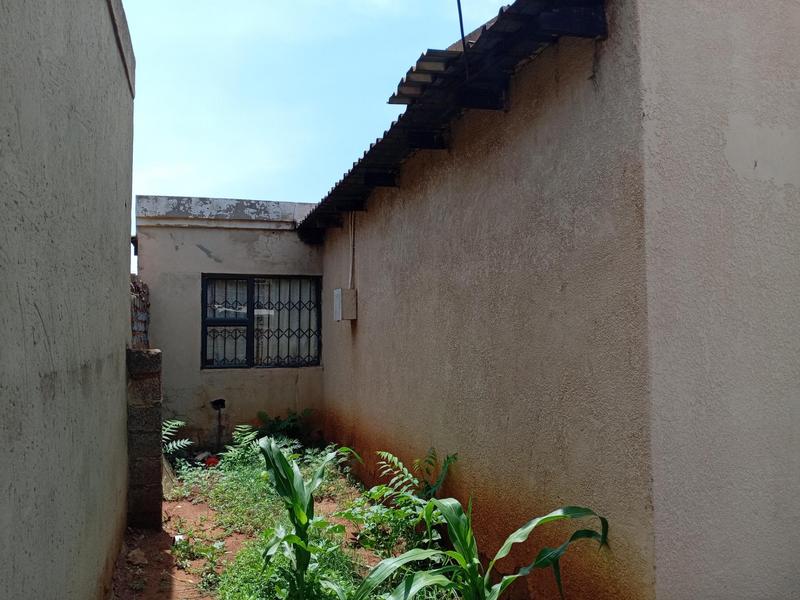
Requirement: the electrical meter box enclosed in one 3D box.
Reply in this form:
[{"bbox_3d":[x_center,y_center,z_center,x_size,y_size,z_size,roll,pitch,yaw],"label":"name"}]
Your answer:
[{"bbox_3d":[-0.586,0.052,6.694,0.158,0.330,0.325,0,-3,-18],"label":"electrical meter box"}]

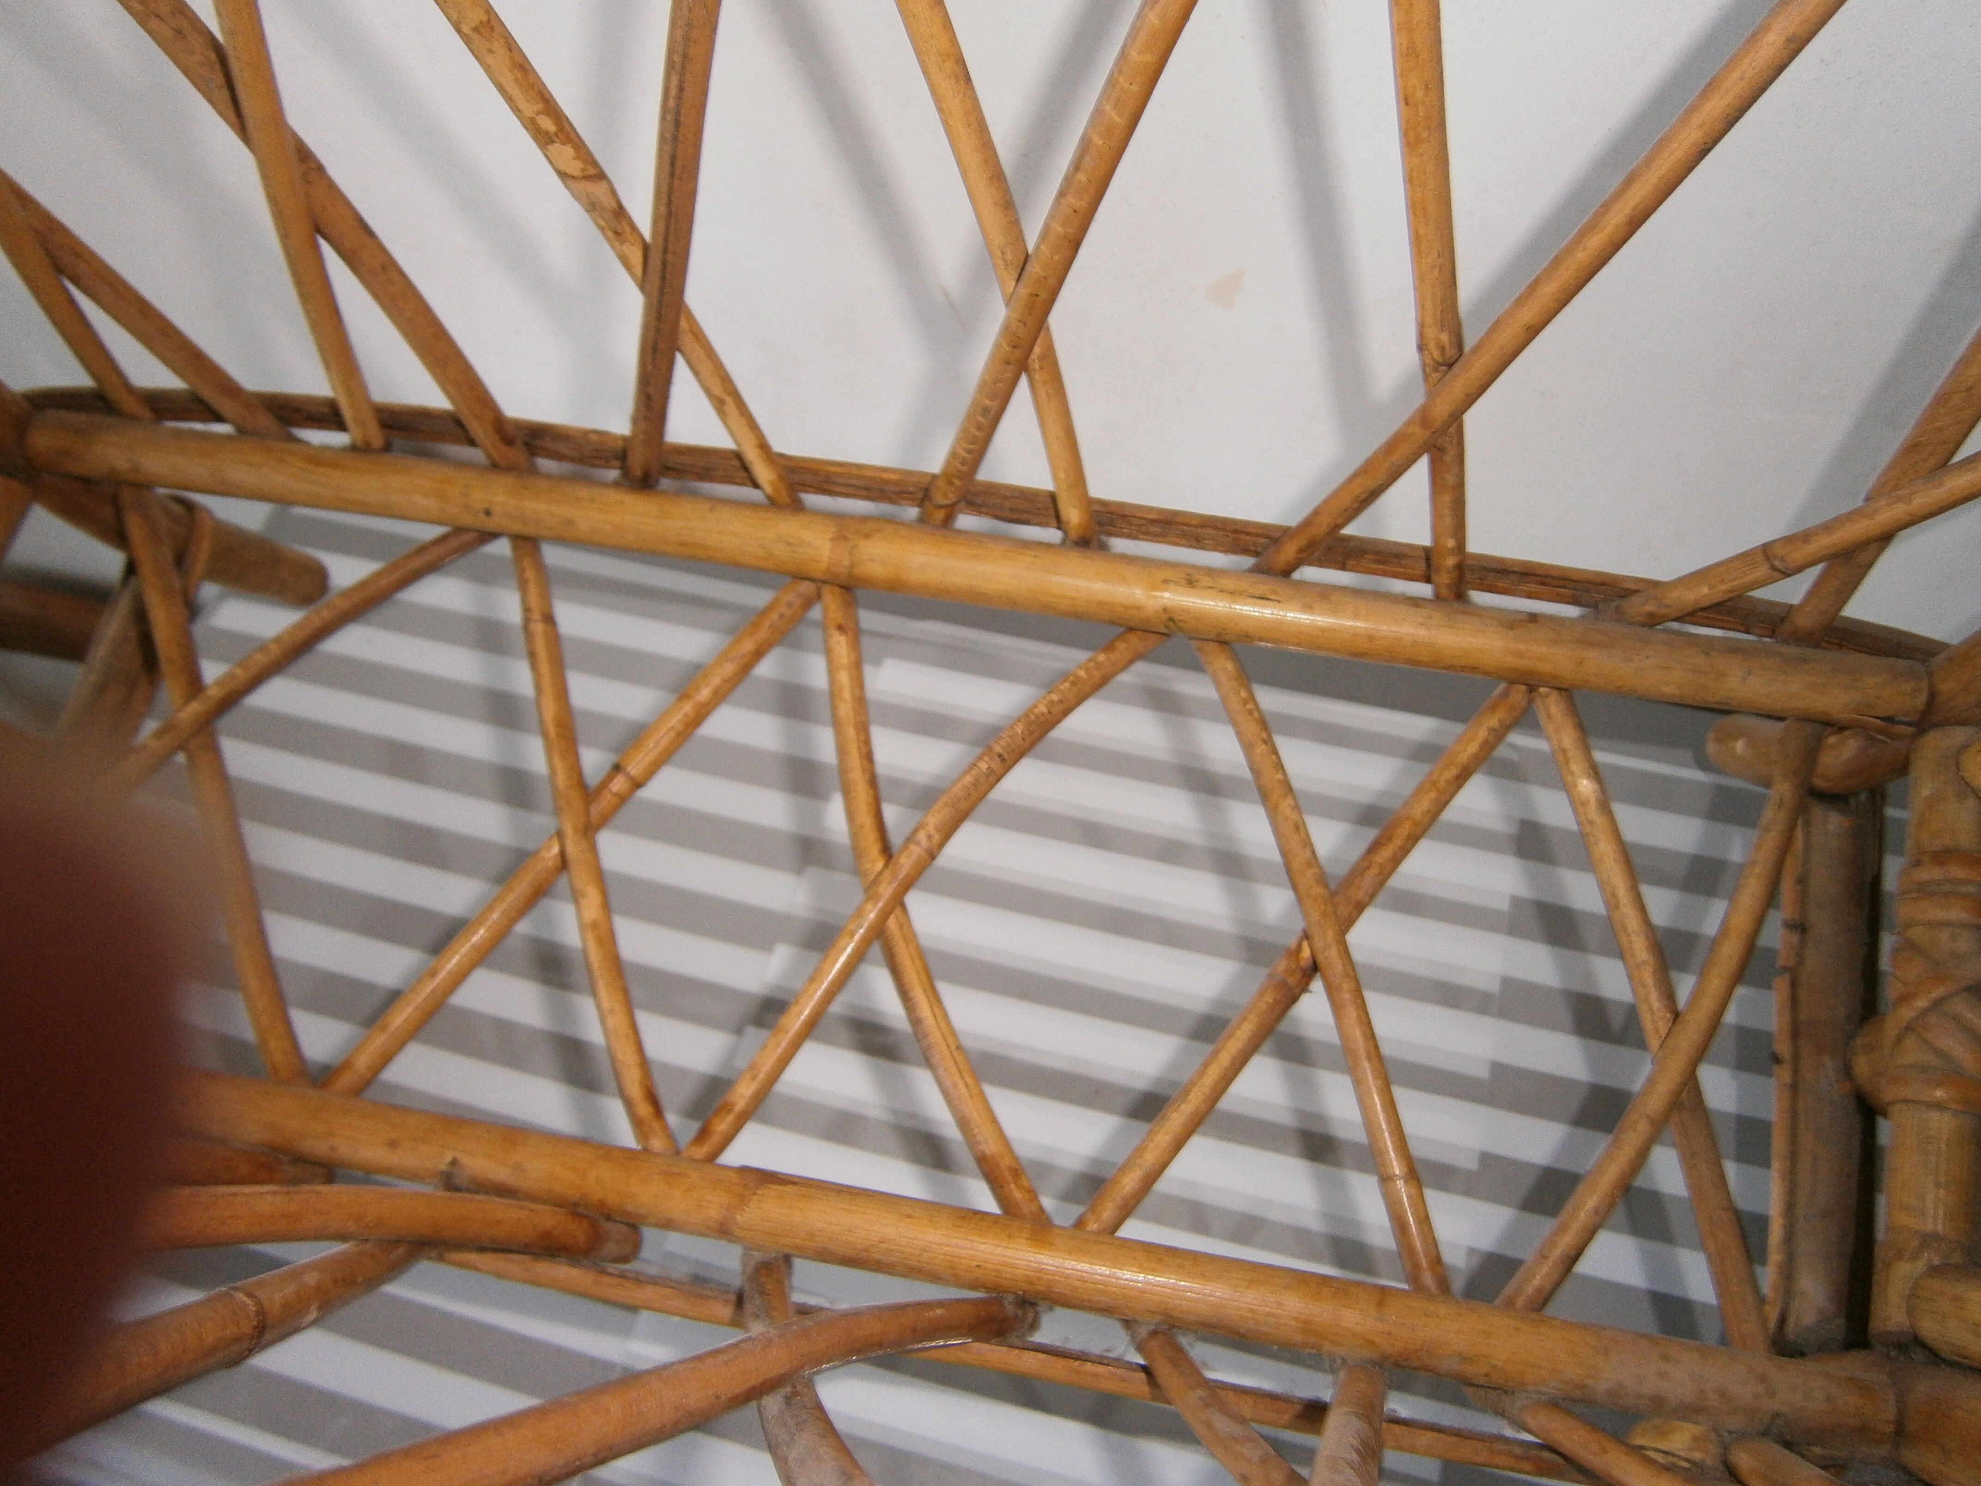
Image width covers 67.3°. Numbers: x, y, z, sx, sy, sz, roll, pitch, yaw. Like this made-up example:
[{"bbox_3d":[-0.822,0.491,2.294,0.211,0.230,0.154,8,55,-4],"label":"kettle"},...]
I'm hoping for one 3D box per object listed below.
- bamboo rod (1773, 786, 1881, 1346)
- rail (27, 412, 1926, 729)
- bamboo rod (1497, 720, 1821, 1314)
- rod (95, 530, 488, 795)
[{"bbox_3d":[0.318,0.117,0.562,0.033,0.033,0.238,10,71,8],"label":"bamboo rod"},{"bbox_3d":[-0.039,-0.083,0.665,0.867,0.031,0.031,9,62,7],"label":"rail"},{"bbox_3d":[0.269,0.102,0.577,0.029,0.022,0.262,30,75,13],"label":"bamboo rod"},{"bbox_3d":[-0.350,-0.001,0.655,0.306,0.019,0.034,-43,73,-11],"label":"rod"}]

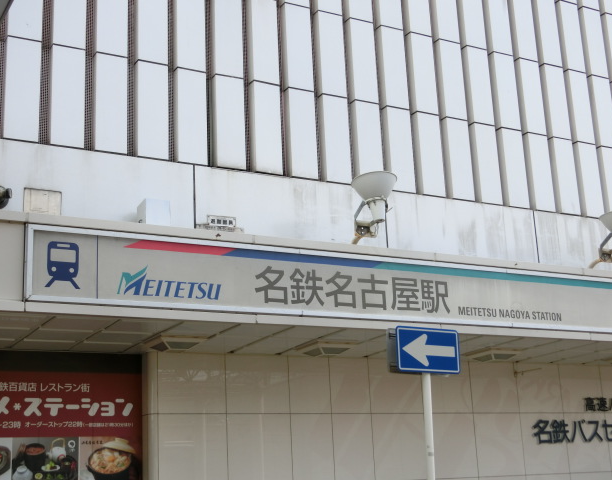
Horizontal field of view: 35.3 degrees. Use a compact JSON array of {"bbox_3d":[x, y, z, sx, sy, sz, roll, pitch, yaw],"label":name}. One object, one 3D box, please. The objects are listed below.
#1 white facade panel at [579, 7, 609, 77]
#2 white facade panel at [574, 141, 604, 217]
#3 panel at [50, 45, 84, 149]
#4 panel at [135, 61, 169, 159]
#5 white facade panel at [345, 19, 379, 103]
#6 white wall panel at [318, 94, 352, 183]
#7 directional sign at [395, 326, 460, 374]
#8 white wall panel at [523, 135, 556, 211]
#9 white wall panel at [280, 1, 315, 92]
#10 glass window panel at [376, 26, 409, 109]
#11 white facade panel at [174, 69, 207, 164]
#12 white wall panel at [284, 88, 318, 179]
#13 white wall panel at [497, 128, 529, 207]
[{"bbox_3d":[4.997,-3.408,16.701,0.401,1.276,0.119,6,-17,-29],"label":"white facade panel"},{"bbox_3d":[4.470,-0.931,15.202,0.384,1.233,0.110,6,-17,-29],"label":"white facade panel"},{"bbox_3d":[-2.890,-1.720,11.618,0.401,1.276,0.119,6,-17,-29],"label":"panel"},{"bbox_3d":[-1.949,-1.625,12.139,0.401,1.276,0.119,6,-17,-29],"label":"panel"},{"bbox_3d":[0.818,-2.587,14.029,0.401,1.276,0.119,6,-17,-29],"label":"white facade panel"},{"bbox_3d":[0.404,-1.389,13.441,0.401,1.276,0.119,6,-17,-29],"label":"white wall panel"},{"bbox_3d":[1.075,0.978,8.473,0.600,0.400,0.040,5,-18,-18],"label":"directional sign"},{"bbox_3d":[3.699,-1.059,15.265,0.401,1.276,0.119,6,-17,-29],"label":"white wall panel"},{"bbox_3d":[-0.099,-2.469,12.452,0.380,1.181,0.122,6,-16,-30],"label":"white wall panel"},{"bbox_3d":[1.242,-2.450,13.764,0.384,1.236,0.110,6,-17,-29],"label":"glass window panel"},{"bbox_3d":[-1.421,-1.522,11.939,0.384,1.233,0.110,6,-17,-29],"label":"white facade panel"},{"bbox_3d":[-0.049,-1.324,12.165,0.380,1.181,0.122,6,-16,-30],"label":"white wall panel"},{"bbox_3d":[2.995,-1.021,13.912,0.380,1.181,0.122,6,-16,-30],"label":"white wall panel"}]

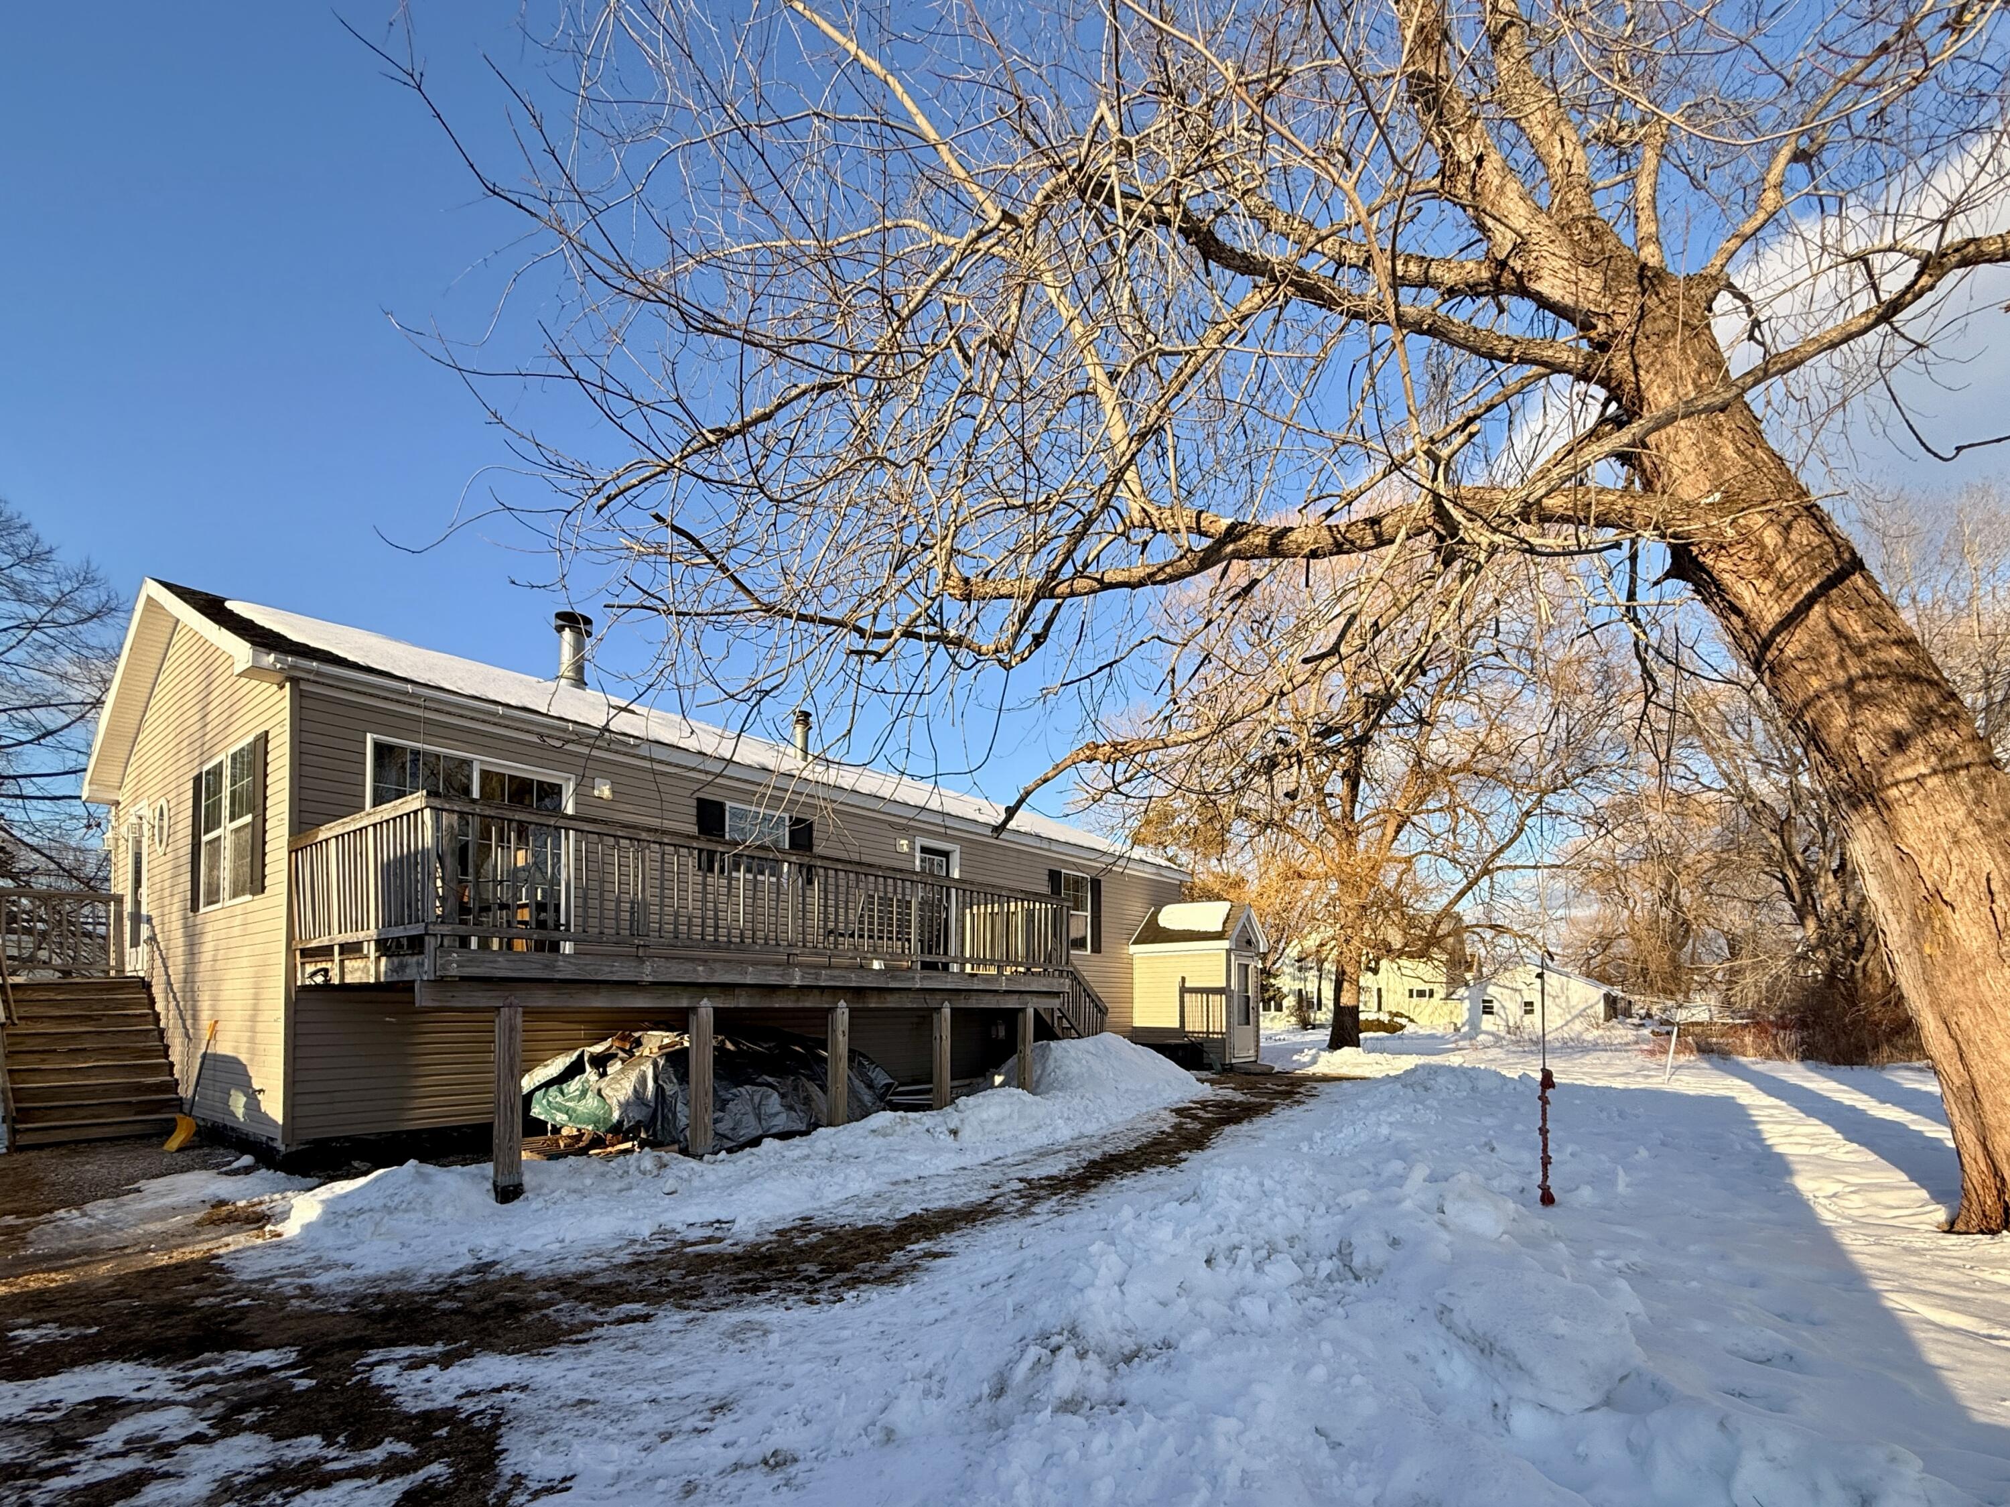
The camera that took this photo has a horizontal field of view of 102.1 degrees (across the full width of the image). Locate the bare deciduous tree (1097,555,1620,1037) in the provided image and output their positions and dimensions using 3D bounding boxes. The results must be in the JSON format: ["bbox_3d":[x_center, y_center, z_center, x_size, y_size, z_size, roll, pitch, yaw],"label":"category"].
[{"bbox_3d":[11.107,1.820,26.814,15.500,15.000,14.500,0,-14,0],"label":"bare deciduous tree"}]

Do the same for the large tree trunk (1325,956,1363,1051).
[{"bbox_3d":[10.560,7.790,25.300,1.000,2.950,1.000,0,-14,0],"label":"large tree trunk"}]

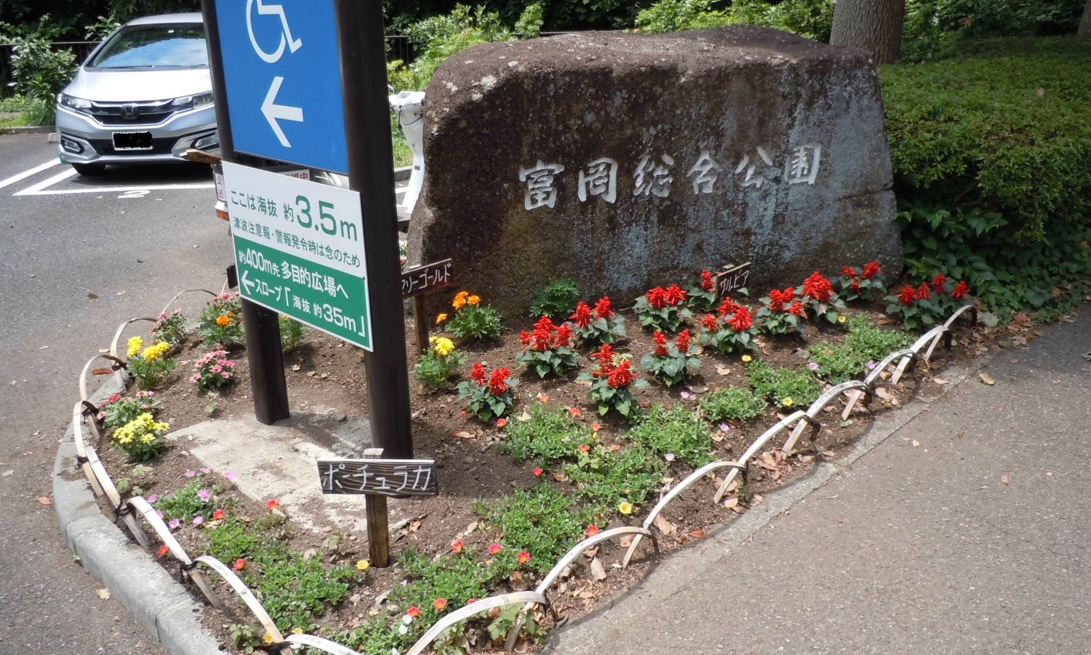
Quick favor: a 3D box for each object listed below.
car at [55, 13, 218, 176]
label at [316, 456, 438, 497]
[{"bbox_3d":[-3.862,-2.624,9.621,1.695,1.525,3.990,-2,20,-5],"label":"car"},{"bbox_3d":[-0.422,0.379,2.241,0.298,0.097,0.018,-1,21,4],"label":"label"}]

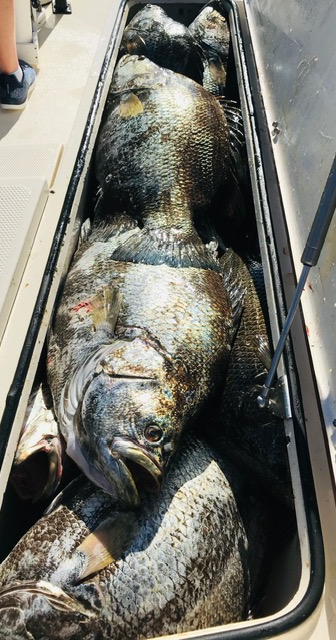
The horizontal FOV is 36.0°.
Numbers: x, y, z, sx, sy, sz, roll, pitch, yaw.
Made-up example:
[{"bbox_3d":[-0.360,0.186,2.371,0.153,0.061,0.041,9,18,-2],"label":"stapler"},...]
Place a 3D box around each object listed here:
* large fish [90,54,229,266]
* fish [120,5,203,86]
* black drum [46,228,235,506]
[{"bbox_3d":[-0.007,-0.370,1.140,0.300,0.140,0.700,0,56,-4],"label":"large fish"},{"bbox_3d":[-0.018,-0.639,1.272,0.260,0.110,0.640,-5,53,-1],"label":"fish"},{"bbox_3d":[-0.040,-0.007,0.907,0.310,0.140,0.660,7,56,-6],"label":"black drum"}]

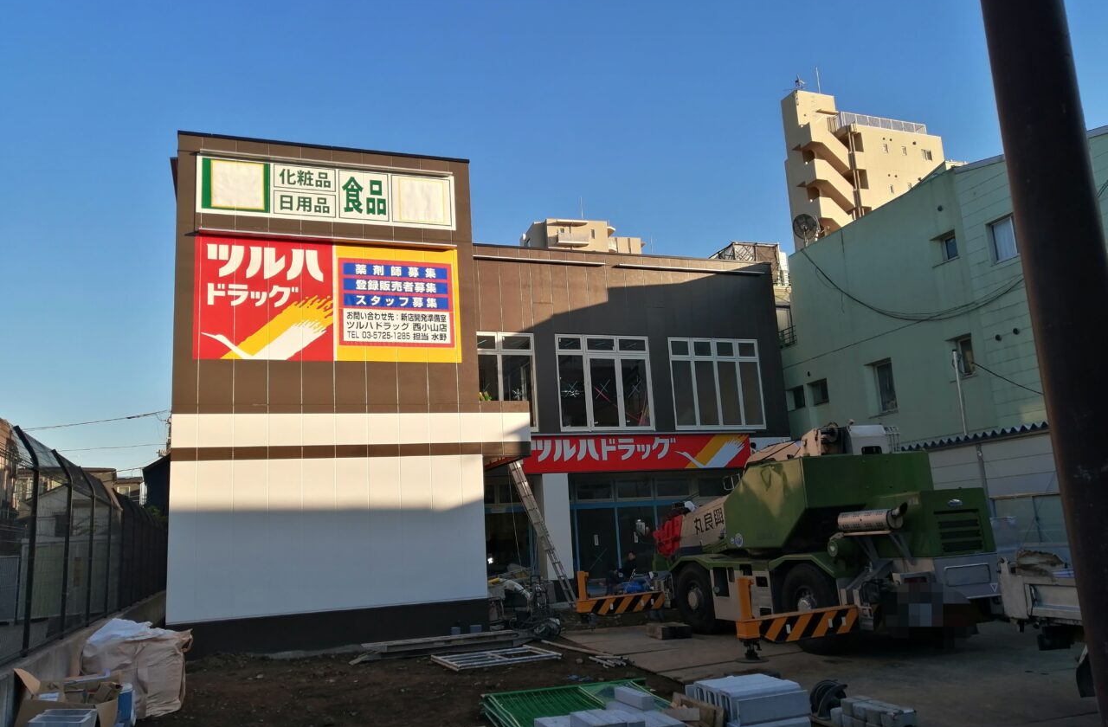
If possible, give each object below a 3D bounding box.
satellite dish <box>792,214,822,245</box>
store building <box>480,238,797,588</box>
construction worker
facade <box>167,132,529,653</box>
[{"bbox_3d":[7.897,-4.205,27.000,0.820,0.950,0.500,-11,-13,36],"label":"satellite dish"},{"bbox_3d":[0.835,2.158,27.129,10.450,9.450,7.000,1,-11,-21],"label":"store building"},{"bbox_3d":[1.588,4.967,20.200,0.750,1.180,0.520,6,-14,-40],"label":"construction worker"},{"bbox_3d":[-4.402,0.812,18.381,6.600,9.430,4.500,1,-11,-21],"label":"facade"}]

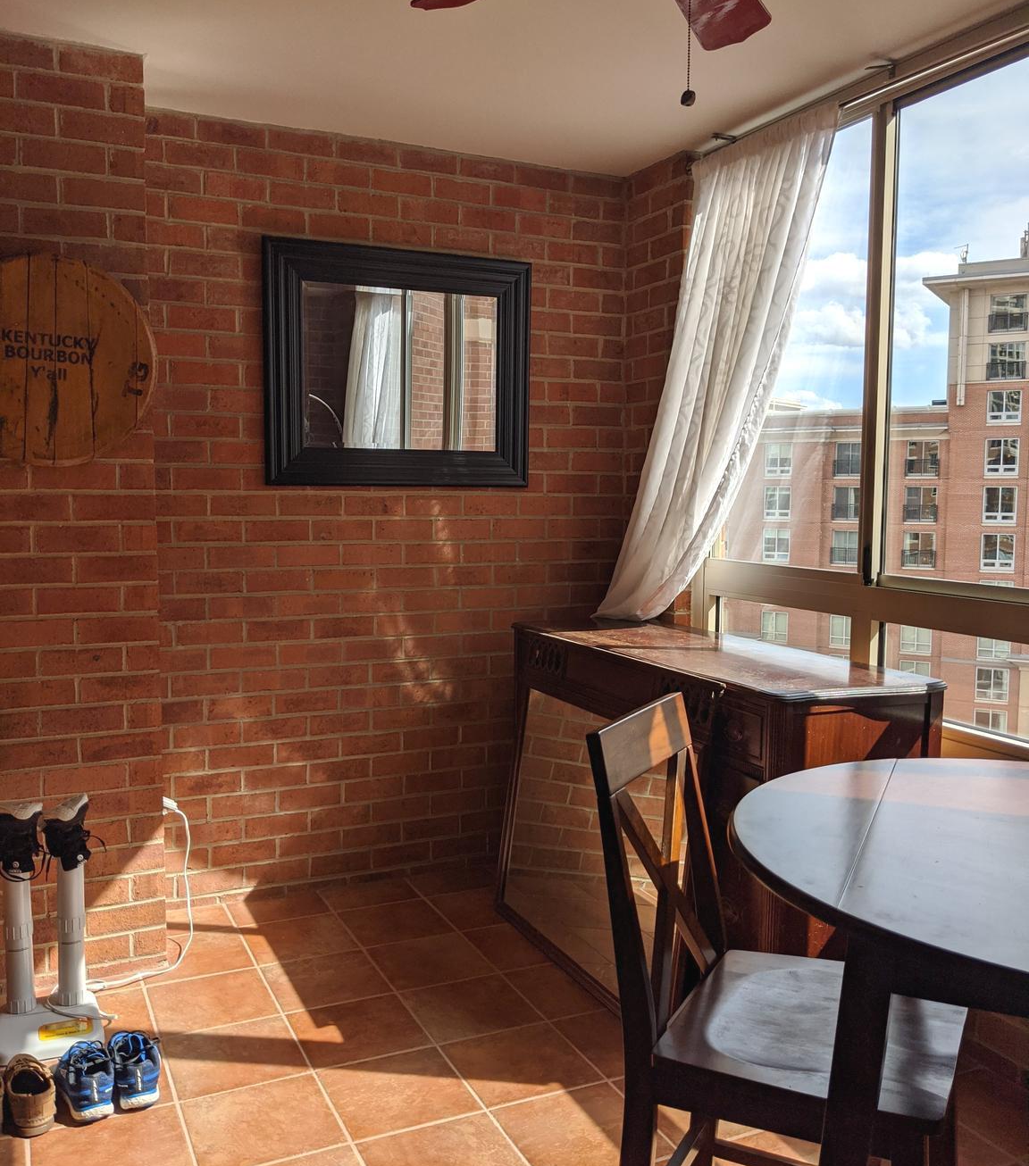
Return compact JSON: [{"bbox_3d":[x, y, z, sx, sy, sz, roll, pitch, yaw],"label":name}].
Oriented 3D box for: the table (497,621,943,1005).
[{"bbox_3d":[0.519,0.634,3.117,0.590,0.885,1.410,-2,5,-25],"label":"table"}]

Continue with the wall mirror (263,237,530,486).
[{"bbox_3d":[-0.367,-0.707,3.548,0.932,0.774,0.045,-2,5,-25],"label":"wall mirror"}]

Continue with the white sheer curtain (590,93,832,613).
[{"bbox_3d":[0.584,-0.575,3.337,0.180,1.500,1.080,-2,5,-25],"label":"white sheer curtain"}]

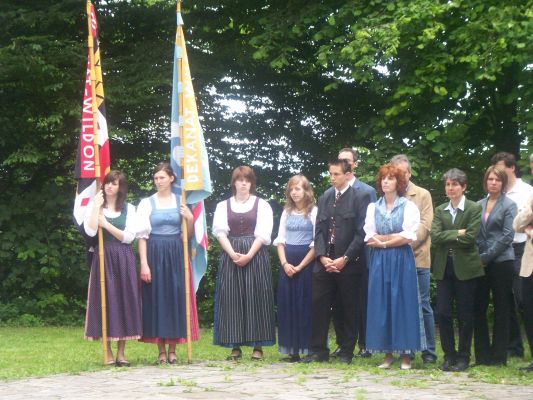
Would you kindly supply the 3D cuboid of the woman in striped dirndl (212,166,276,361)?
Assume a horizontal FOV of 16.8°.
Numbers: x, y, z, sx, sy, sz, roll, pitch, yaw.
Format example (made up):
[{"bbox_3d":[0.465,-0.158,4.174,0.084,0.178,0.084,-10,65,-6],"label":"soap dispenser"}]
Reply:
[{"bbox_3d":[-0.195,0.562,15.950,0.540,1.717,0.460,0,0,-2],"label":"woman in striped dirndl"}]

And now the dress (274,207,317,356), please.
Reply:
[{"bbox_3d":[0.265,0.704,15.650,0.420,1.294,0.360,0,1,13],"label":"dress"}]

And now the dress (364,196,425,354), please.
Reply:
[{"bbox_3d":[1.090,0.643,15.350,0.500,1.346,0.440,0,0,20],"label":"dress"}]

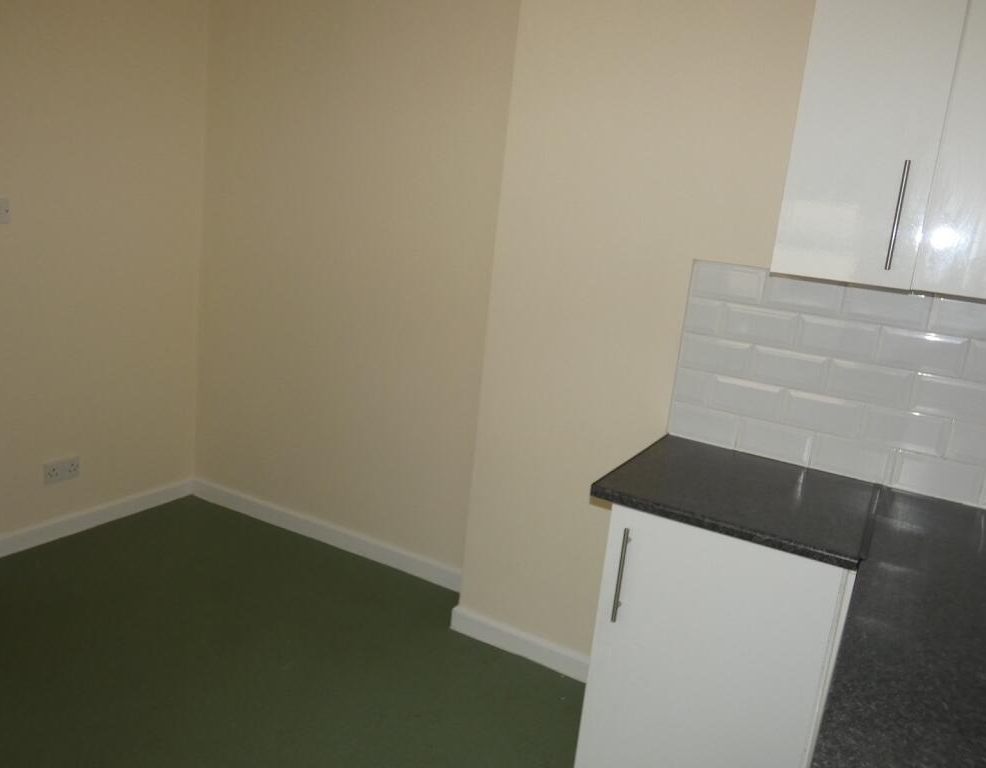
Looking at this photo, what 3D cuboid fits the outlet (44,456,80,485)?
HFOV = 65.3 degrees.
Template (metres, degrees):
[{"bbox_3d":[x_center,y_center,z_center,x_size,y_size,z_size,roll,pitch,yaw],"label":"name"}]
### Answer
[{"bbox_3d":[-1.730,0.352,3.091,0.012,0.086,0.146,12,14,27],"label":"outlet"}]

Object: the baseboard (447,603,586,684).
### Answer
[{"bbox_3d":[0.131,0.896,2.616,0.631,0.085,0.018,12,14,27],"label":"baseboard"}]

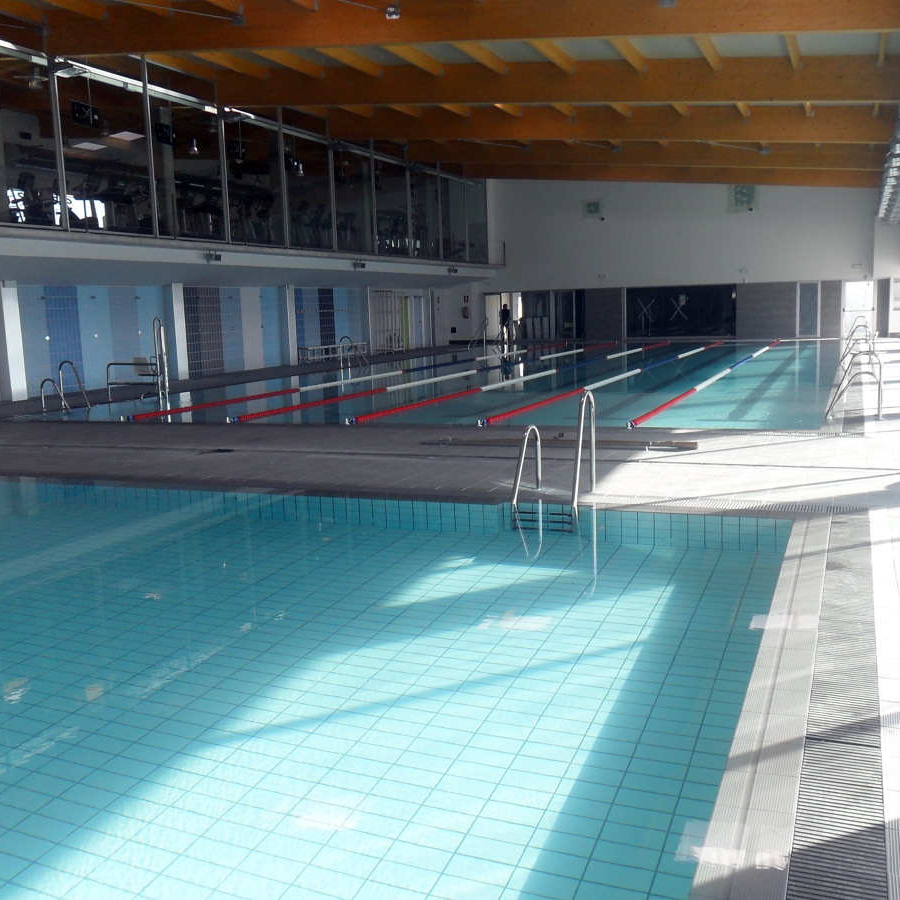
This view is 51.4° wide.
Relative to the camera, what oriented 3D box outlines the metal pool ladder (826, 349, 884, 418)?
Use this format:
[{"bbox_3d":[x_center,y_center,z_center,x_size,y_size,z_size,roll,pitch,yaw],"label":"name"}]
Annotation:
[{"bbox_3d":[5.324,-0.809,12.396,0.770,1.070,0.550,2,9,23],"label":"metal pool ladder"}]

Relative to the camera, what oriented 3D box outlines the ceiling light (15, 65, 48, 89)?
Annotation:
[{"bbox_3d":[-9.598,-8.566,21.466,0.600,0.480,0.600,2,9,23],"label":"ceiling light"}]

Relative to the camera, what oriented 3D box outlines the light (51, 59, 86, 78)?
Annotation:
[{"bbox_3d":[-7.460,-7.480,18.351,0.550,0.220,0.360,2,9,23],"label":"light"}]

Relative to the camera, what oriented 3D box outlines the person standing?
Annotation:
[{"bbox_3d":[2.535,-5.777,42.704,0.540,1.770,0.360,0,9,15],"label":"person standing"}]

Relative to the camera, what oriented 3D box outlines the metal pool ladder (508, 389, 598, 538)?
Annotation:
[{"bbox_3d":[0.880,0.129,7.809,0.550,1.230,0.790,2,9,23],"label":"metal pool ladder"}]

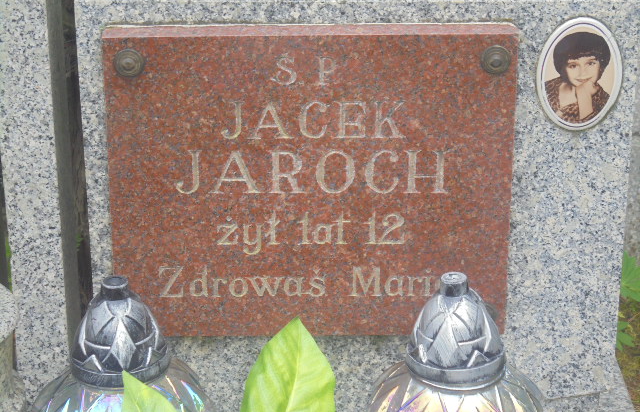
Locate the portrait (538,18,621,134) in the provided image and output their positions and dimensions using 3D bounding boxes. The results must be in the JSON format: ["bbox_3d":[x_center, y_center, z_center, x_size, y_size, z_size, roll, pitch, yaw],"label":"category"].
[{"bbox_3d":[0.270,-0.133,1.798,0.089,0.124,0.012,0,23,0],"label":"portrait"}]

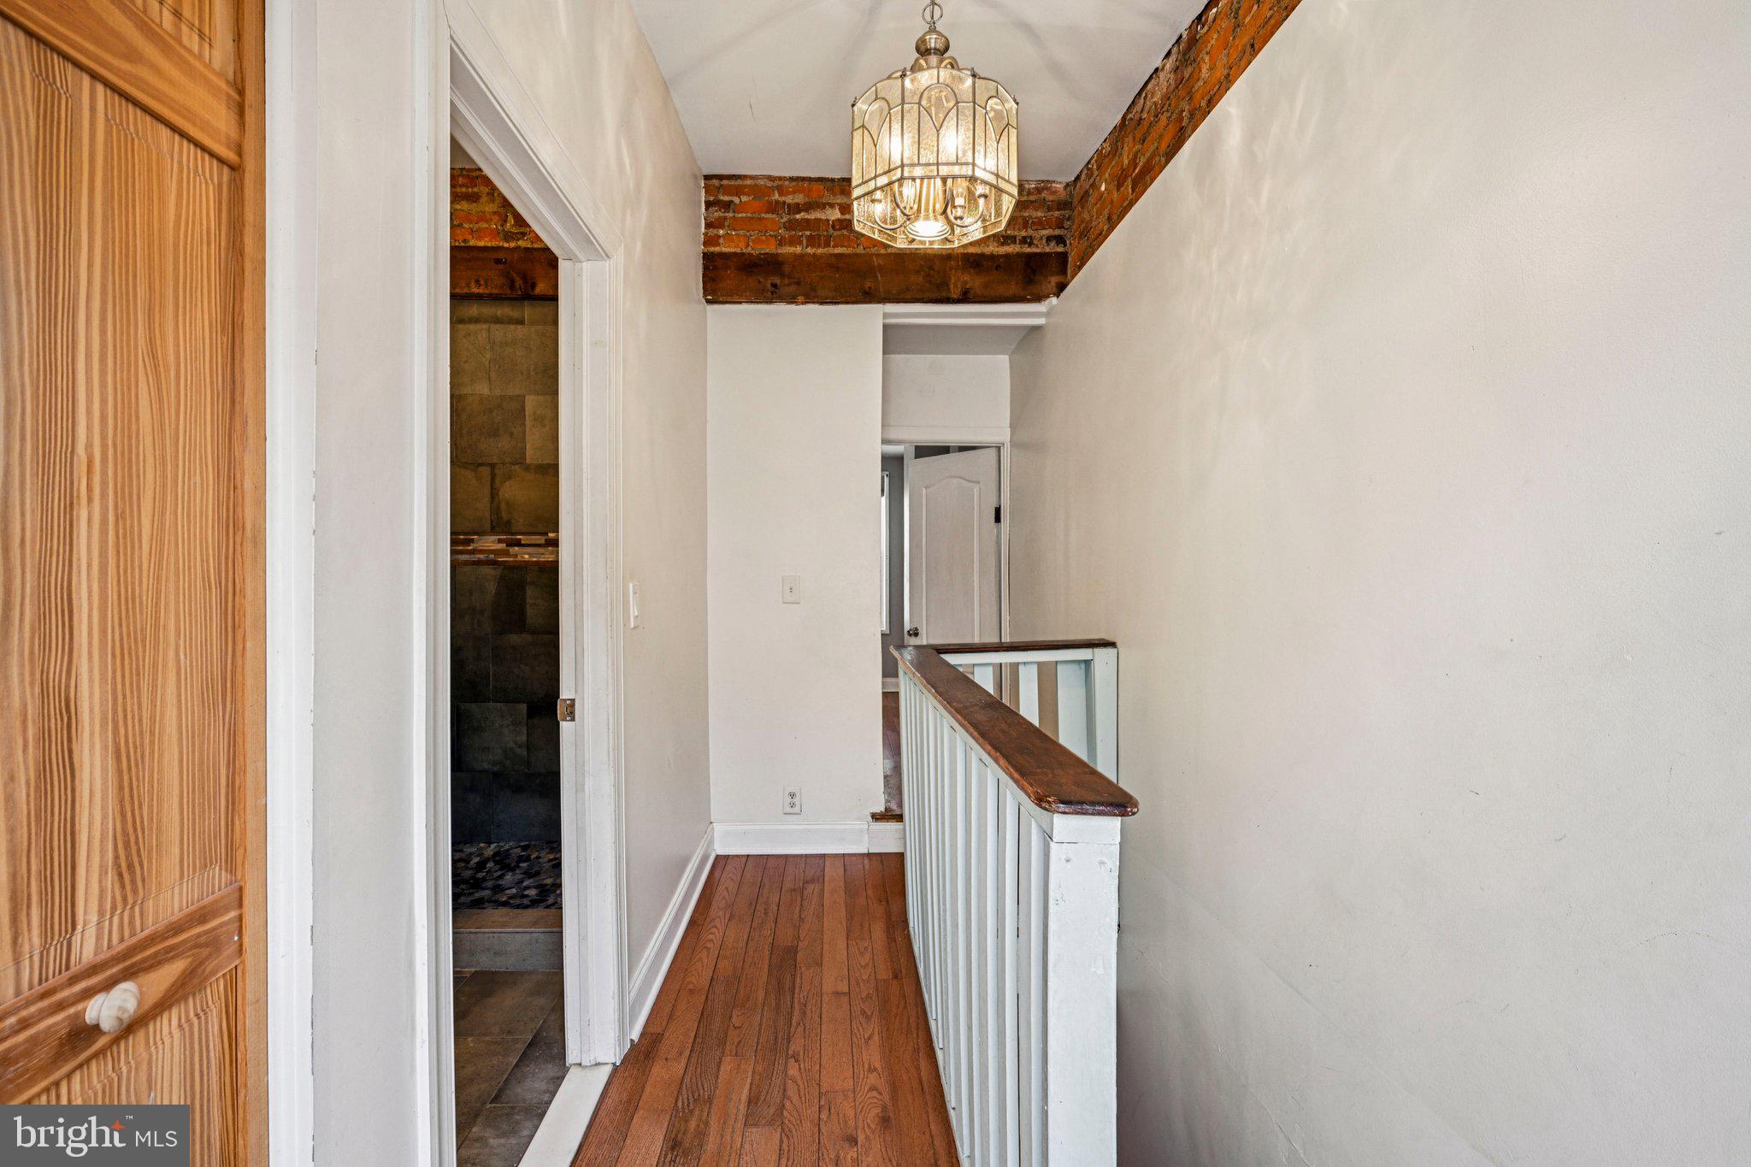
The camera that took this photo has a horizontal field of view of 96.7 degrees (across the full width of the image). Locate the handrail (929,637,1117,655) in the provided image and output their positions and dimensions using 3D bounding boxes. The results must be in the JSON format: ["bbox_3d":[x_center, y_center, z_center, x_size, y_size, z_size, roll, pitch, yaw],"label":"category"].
[{"bbox_3d":[0.500,0.219,2.695,0.670,0.025,0.120,-1,1,-3],"label":"handrail"}]

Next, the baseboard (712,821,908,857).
[{"bbox_3d":[-0.262,1.083,3.315,0.840,0.142,0.020,0,1,-3],"label":"baseboard"}]

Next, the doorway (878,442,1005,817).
[{"bbox_3d":[0.355,0.140,4.200,0.690,1.820,0.130,0,1,-3],"label":"doorway"}]

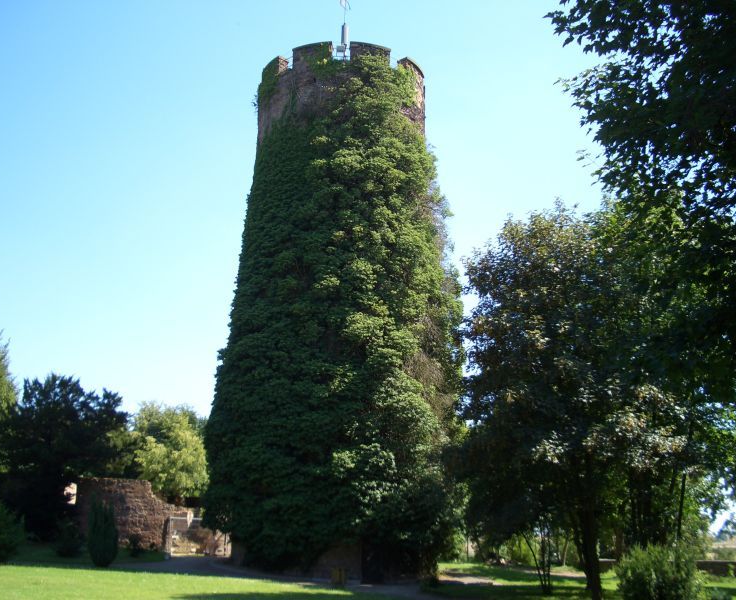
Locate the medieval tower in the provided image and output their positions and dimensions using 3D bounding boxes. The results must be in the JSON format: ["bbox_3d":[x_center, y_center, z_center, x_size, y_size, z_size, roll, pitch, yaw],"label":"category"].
[{"bbox_3d":[-1.442,0.676,41.612,12.180,25.830,11.860,0,-16,0],"label":"medieval tower"}]

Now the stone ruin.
[{"bbox_3d":[-12.230,12.368,46.289,8.850,4.390,1.400,2,-16,-7],"label":"stone ruin"}]

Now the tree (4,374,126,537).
[{"bbox_3d":[-16.410,8.492,43.880,6.620,9.030,6.290,0,-16,0],"label":"tree"}]

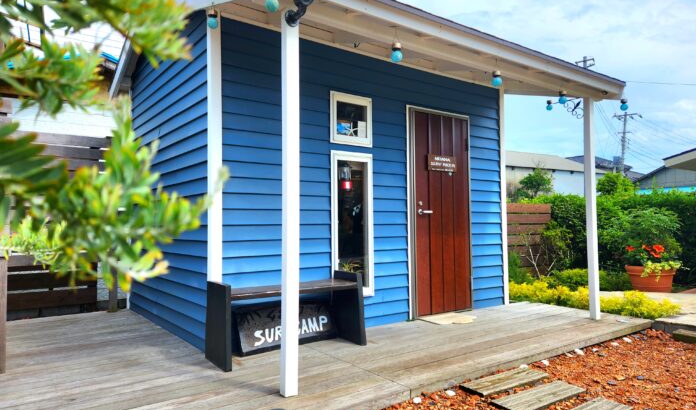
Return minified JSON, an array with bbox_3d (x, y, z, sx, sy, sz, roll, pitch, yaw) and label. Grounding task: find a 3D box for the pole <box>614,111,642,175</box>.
[{"bbox_3d":[21.894,-2.356,36.775,2.000,10.200,0.450,3,-3,0],"label":"pole"}]

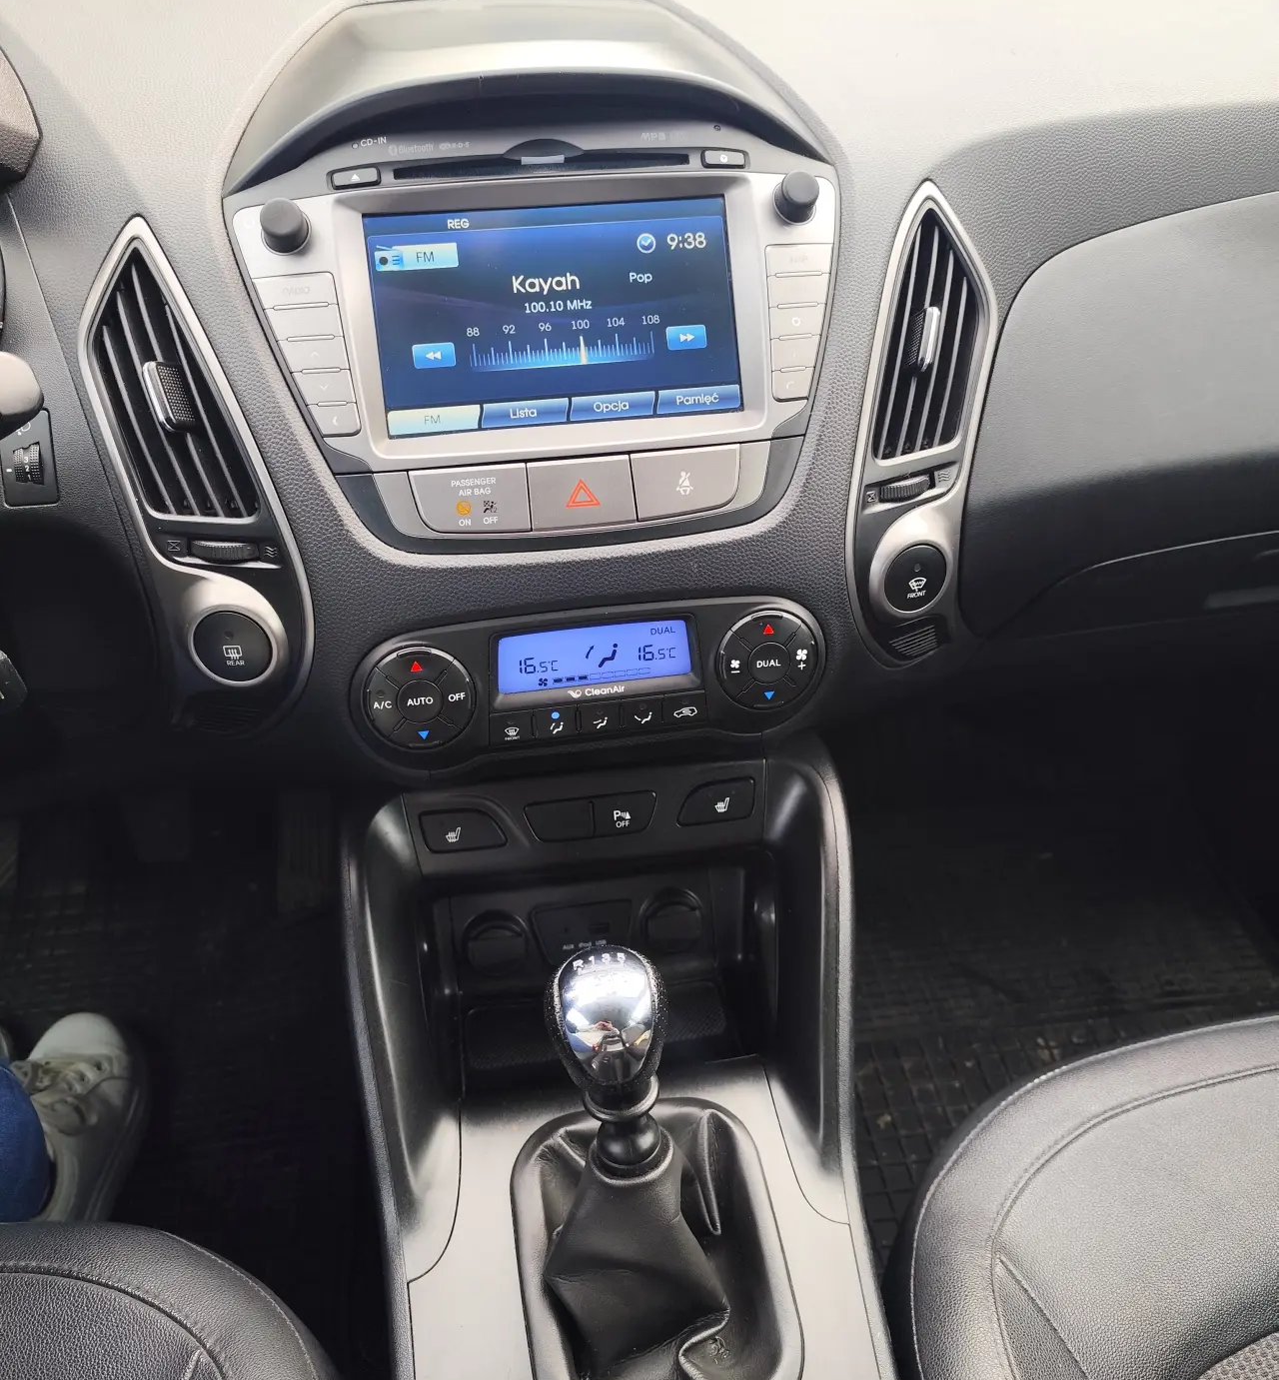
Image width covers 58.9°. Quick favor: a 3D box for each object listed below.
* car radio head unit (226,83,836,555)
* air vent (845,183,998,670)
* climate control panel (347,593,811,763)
[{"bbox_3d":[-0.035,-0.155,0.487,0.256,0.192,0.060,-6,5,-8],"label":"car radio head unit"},{"bbox_3d":[0.123,-0.115,0.512,0.070,0.220,0.032,1,12,-21],"label":"air vent"},{"bbox_3d":[-0.019,-0.005,0.484,0.203,0.065,0.030,-6,20,-7],"label":"climate control panel"}]

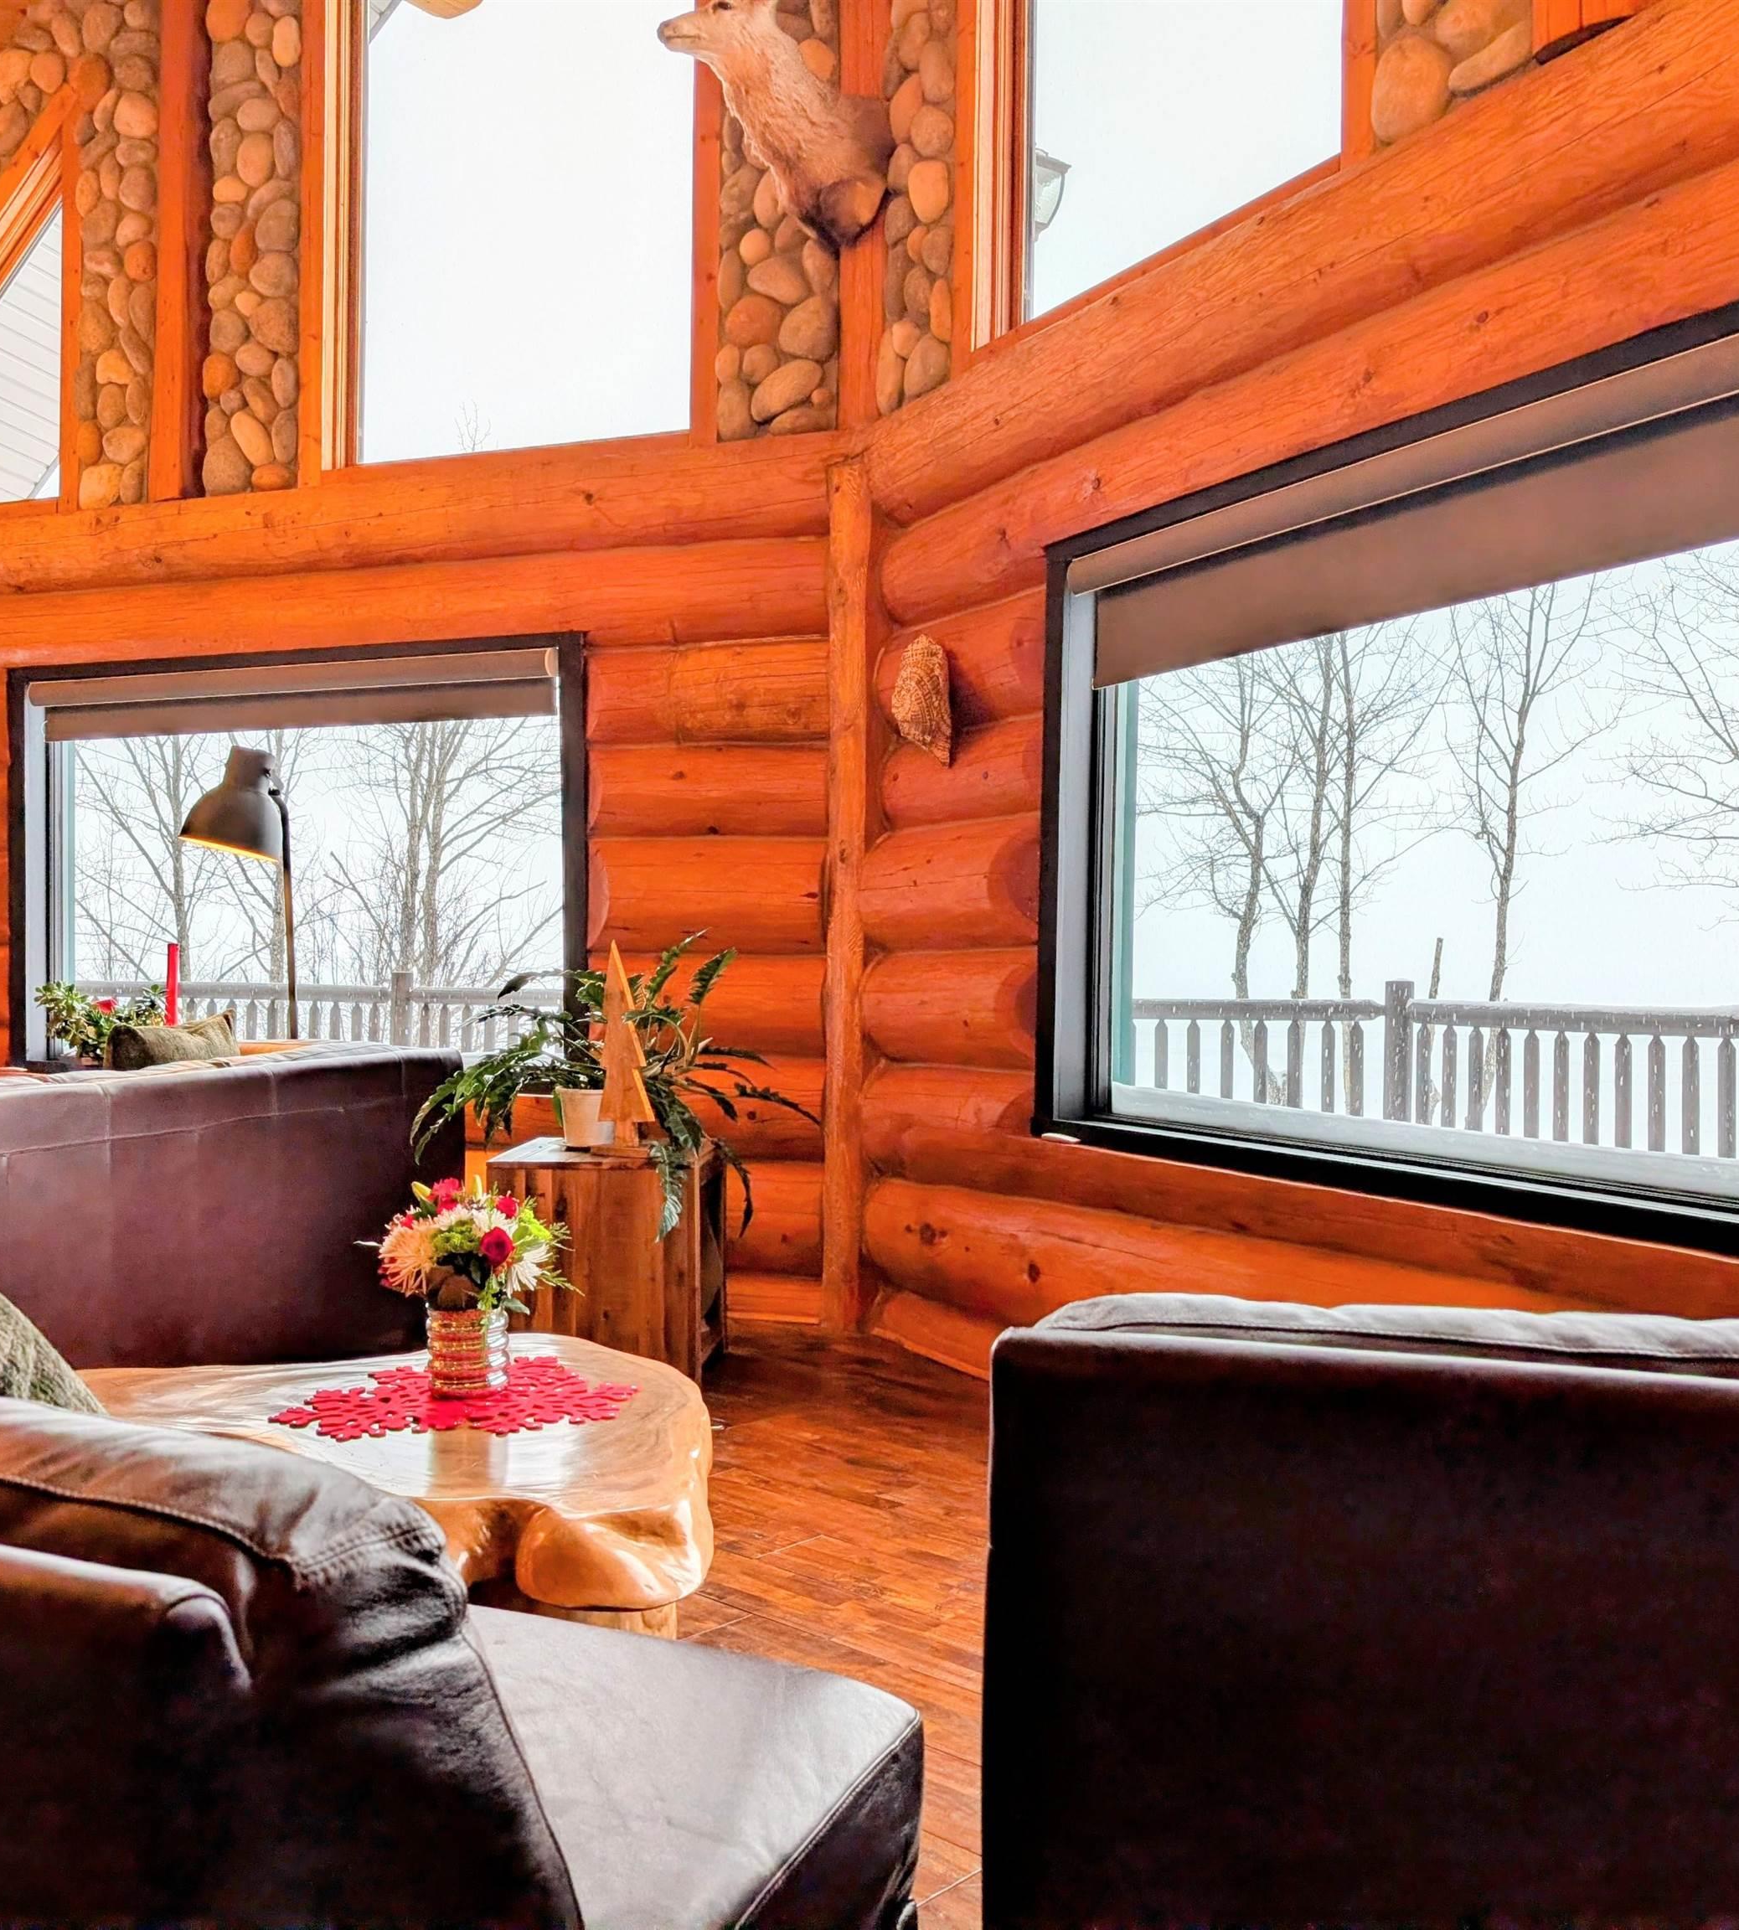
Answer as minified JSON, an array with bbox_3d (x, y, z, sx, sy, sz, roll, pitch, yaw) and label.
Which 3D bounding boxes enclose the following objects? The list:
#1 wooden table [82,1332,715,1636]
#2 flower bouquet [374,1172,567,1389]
[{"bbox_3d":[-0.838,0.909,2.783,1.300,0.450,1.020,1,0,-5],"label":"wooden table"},{"bbox_3d":[-0.650,0.519,2.894,0.300,0.325,0.275,1,0,0],"label":"flower bouquet"}]

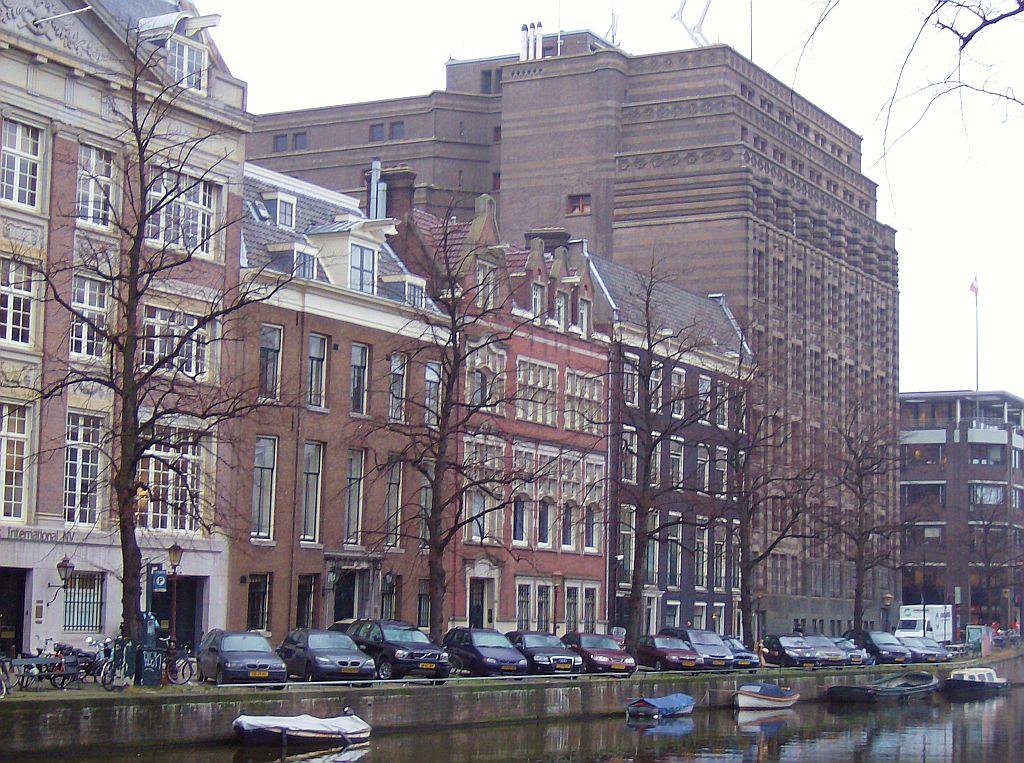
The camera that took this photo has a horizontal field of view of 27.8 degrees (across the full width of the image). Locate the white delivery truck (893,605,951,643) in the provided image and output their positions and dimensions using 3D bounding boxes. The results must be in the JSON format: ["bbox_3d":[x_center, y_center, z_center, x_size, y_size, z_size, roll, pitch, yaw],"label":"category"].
[{"bbox_3d":[24.818,15.024,124.135,2.000,3.080,5.300,-3,-8,30],"label":"white delivery truck"}]

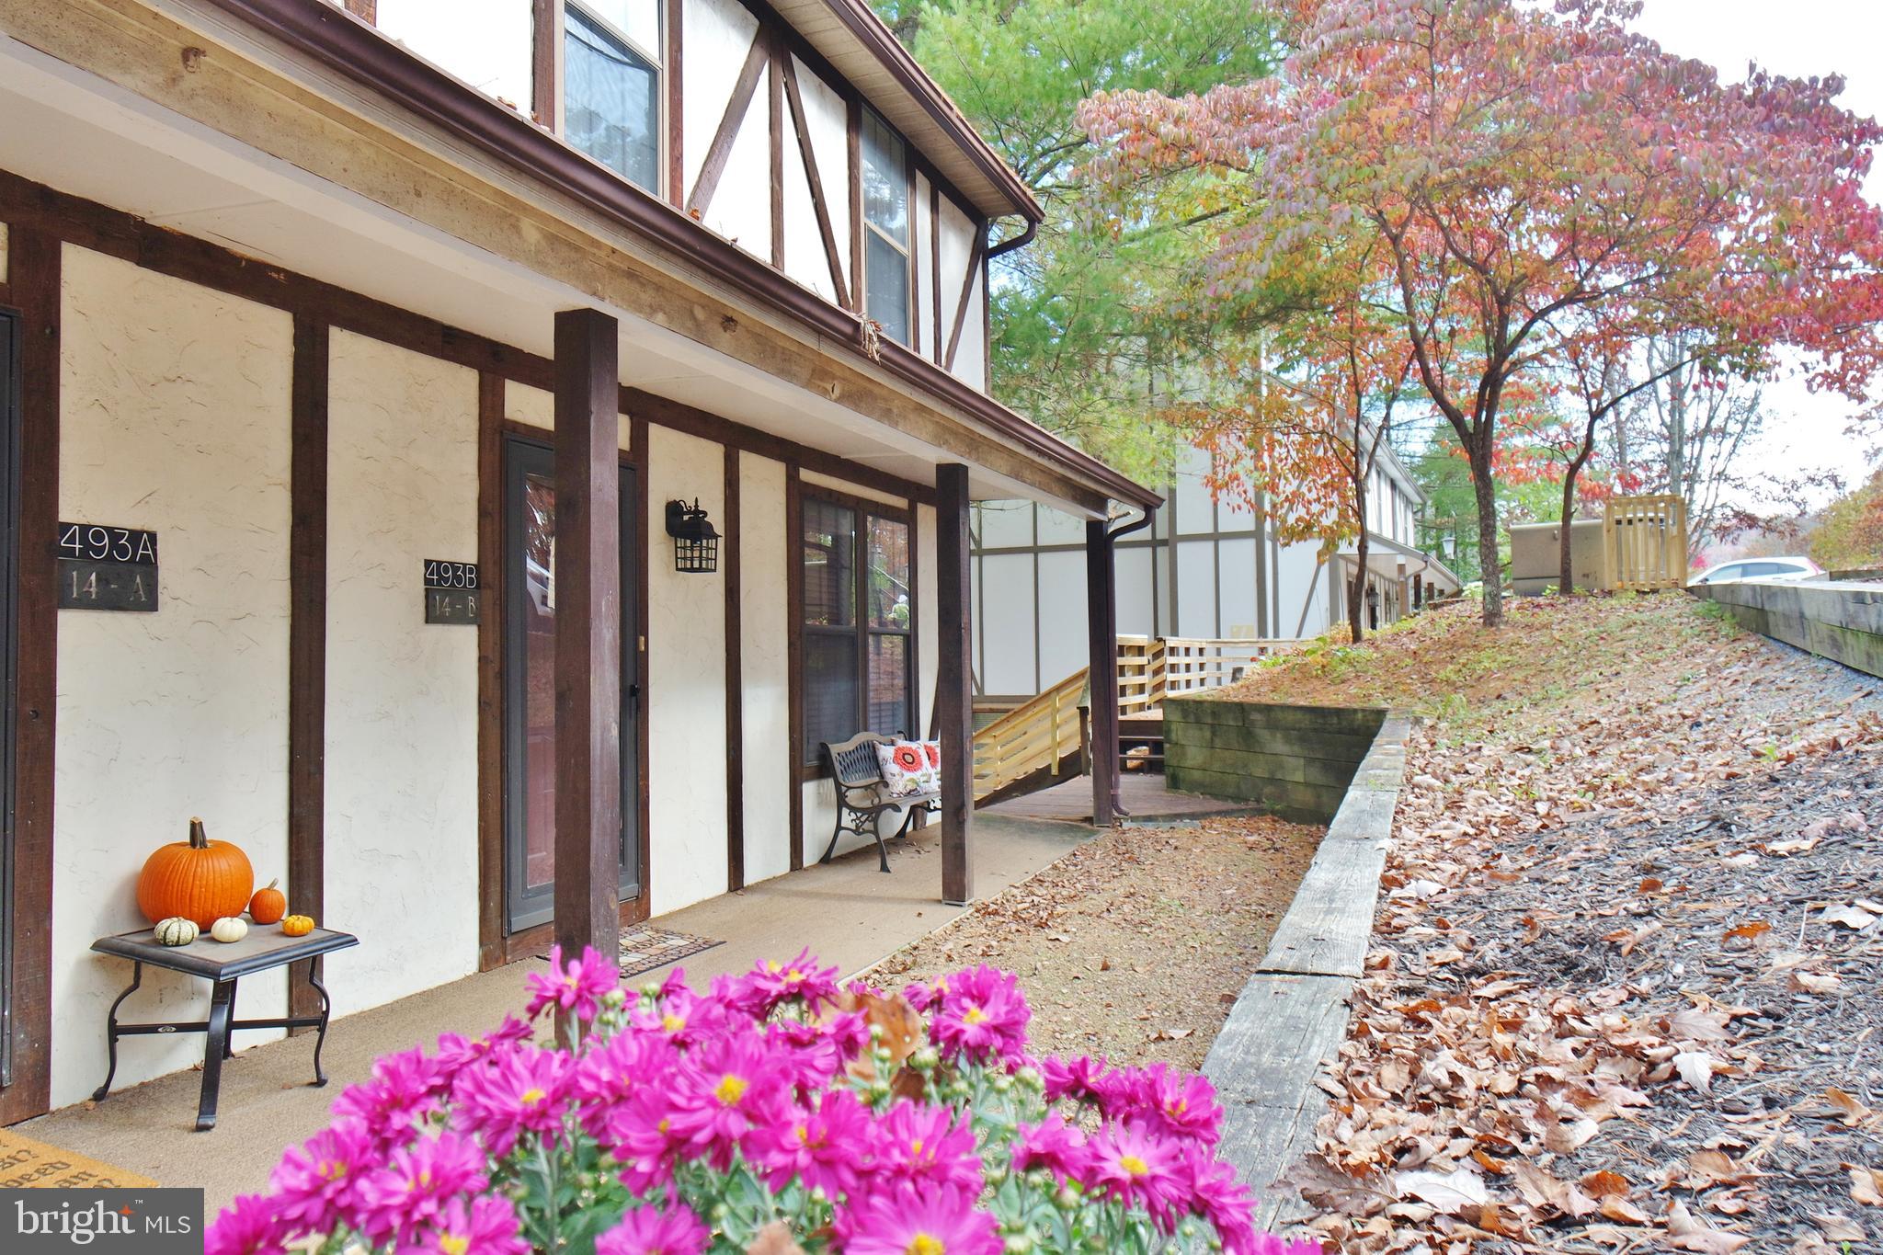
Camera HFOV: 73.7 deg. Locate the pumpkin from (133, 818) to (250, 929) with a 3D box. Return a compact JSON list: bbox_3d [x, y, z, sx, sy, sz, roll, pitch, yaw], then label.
[{"bbox_3d":[-2.175,0.718,3.679,0.294,0.310,0.294,-1,-2,21],"label":"pumpkin"}]

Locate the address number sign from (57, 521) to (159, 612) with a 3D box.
[{"bbox_3d":[-2.390,-0.168,3.615,0.016,0.239,0.297,-1,-2,21],"label":"address number sign"}]

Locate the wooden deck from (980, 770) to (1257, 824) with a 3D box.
[{"bbox_3d":[1.914,1.592,11.670,2.065,0.083,4.425,-1,-2,22],"label":"wooden deck"}]

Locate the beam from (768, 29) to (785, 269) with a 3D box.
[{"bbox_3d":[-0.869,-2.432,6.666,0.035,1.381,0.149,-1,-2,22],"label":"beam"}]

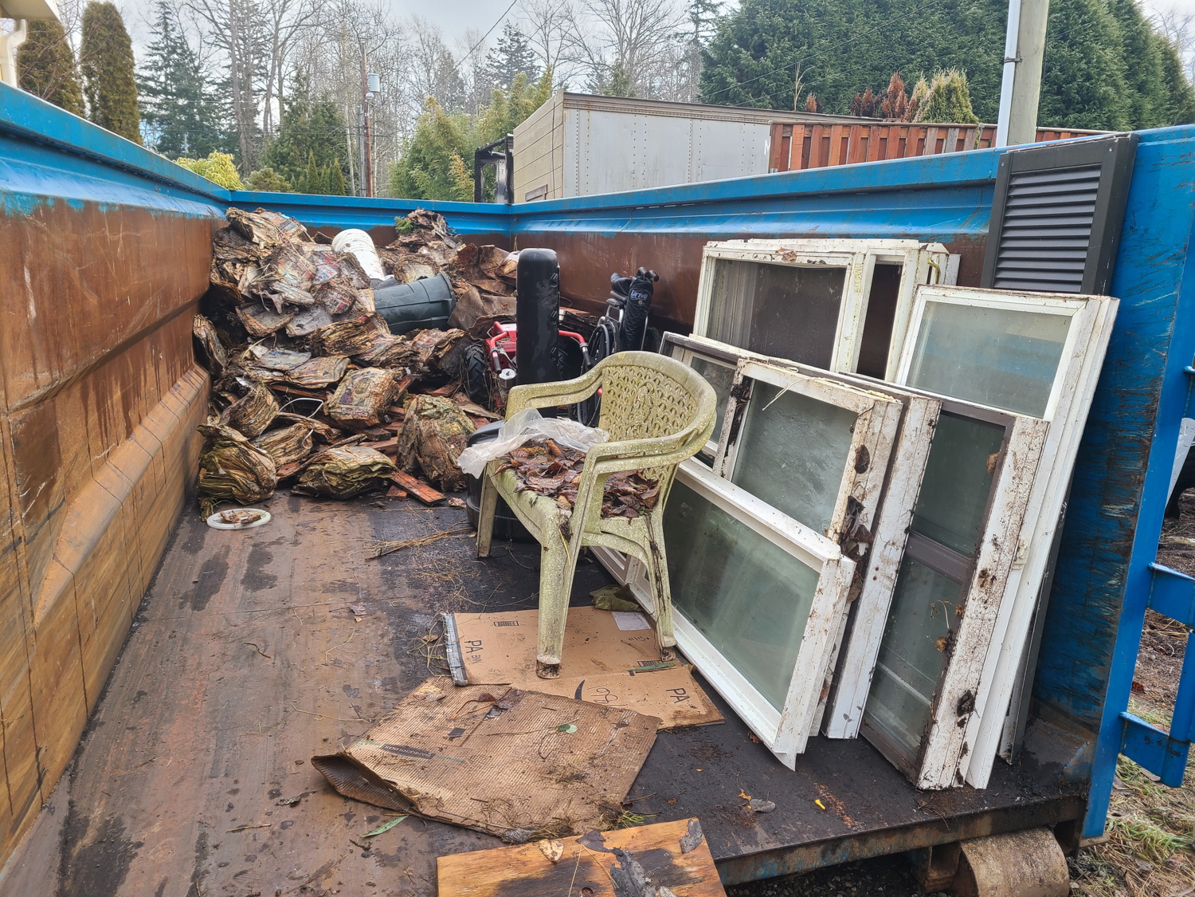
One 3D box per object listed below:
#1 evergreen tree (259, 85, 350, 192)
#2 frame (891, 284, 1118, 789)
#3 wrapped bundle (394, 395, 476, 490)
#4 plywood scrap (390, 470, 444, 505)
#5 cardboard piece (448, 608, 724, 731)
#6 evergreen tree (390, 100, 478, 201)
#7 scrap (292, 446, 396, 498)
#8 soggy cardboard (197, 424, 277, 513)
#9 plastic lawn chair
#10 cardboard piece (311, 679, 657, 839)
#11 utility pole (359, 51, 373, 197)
[{"bbox_3d":[-9.384,-8.719,29.367,3.100,6.070,3.100,1,13,0],"label":"evergreen tree"},{"bbox_3d":[0.835,0.163,2.118,0.095,1.081,0.529,6,11,-19],"label":"frame"},{"bbox_3d":[-0.775,-0.036,4.319,0.360,0.380,0.300,-4,14,-25],"label":"wrapped bundle"},{"bbox_3d":[-0.808,0.180,3.985,0.100,0.030,0.360,-9,25,-41],"label":"plywood scrap"},{"bbox_3d":[-0.075,0.590,2.488,0.640,0.030,0.760,-1,13,-12],"label":"cardboard piece"},{"bbox_3d":[-4.305,-6.687,23.721,2.500,4.850,2.400,1,13,0],"label":"evergreen tree"},{"bbox_3d":[-1.126,0.104,4.020,0.430,0.205,0.300,7,14,19],"label":"scrap"},{"bbox_3d":[-1.593,0.049,3.965,0.340,0.320,0.300,-2,14,-17],"label":"soggy cardboard"},{"bbox_3d":[-0.005,0.120,2.630,0.540,0.810,0.600,-4,17,-26],"label":"plastic lawn chair"},{"bbox_3d":[-0.236,0.667,2.049,0.646,0.065,0.519,6,14,18],"label":"cardboard piece"},{"bbox_3d":[-10.642,-13.479,41.729,0.300,9.600,0.300,1,13,0],"label":"utility pole"}]

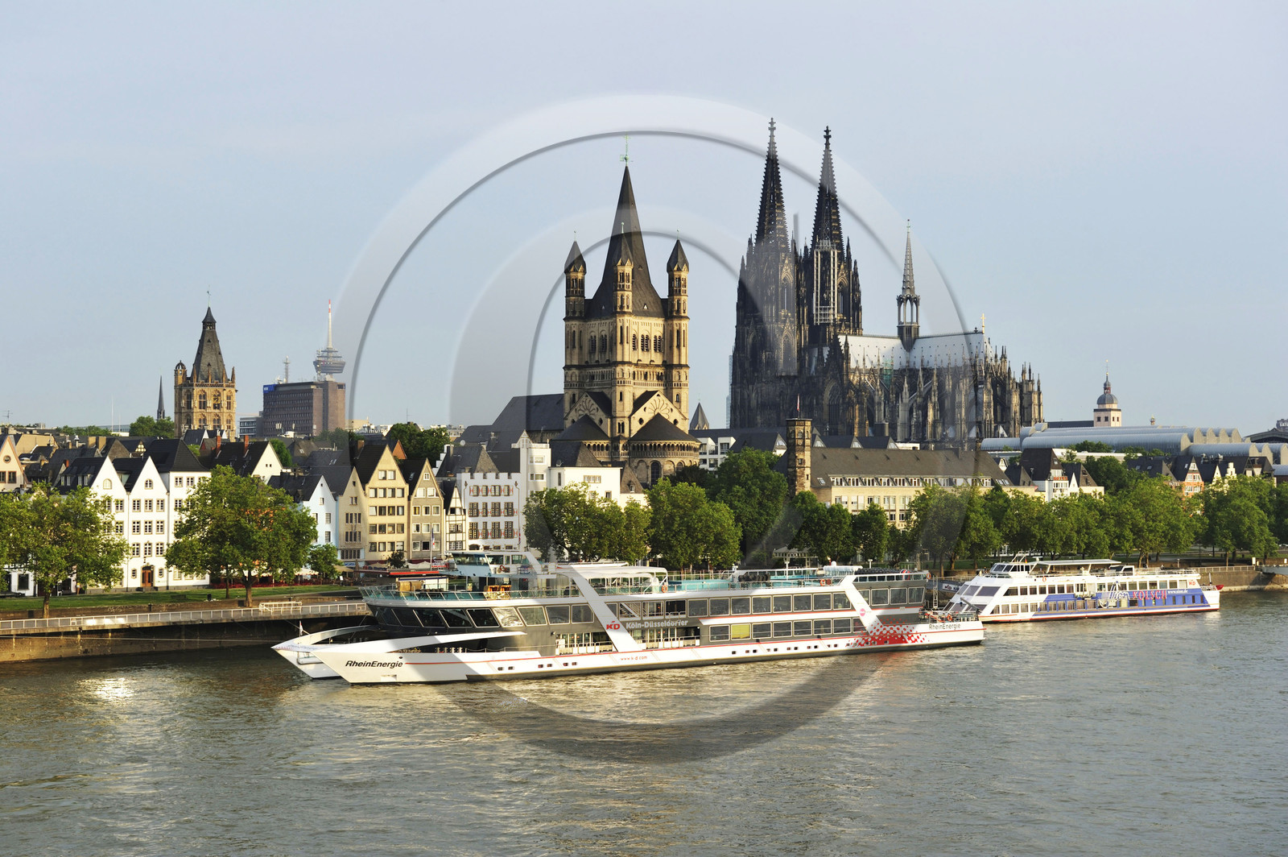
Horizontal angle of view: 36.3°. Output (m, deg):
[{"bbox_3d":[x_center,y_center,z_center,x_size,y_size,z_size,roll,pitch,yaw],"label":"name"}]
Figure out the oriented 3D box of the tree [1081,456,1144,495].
[{"bbox_3d":[104.370,13.670,438.000,14.000,16.000,13.000,0,-2,13],"label":"tree"}]

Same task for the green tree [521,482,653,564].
[{"bbox_3d":[-8.485,16.012,293.756,18.012,15.780,18.012,0,-2,0],"label":"green tree"}]

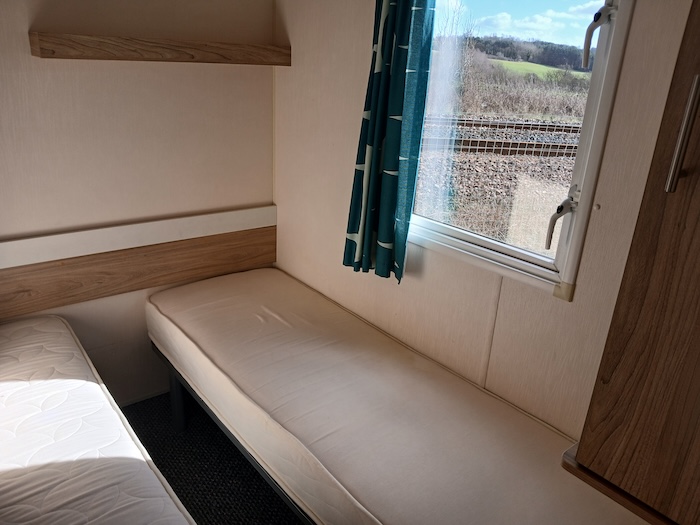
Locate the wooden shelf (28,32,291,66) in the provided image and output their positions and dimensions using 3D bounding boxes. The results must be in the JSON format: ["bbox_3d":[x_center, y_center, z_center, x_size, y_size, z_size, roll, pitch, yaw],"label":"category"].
[{"bbox_3d":[-0.621,-0.756,1.885,0.896,0.072,0.125,-15,27,-38],"label":"wooden shelf"}]

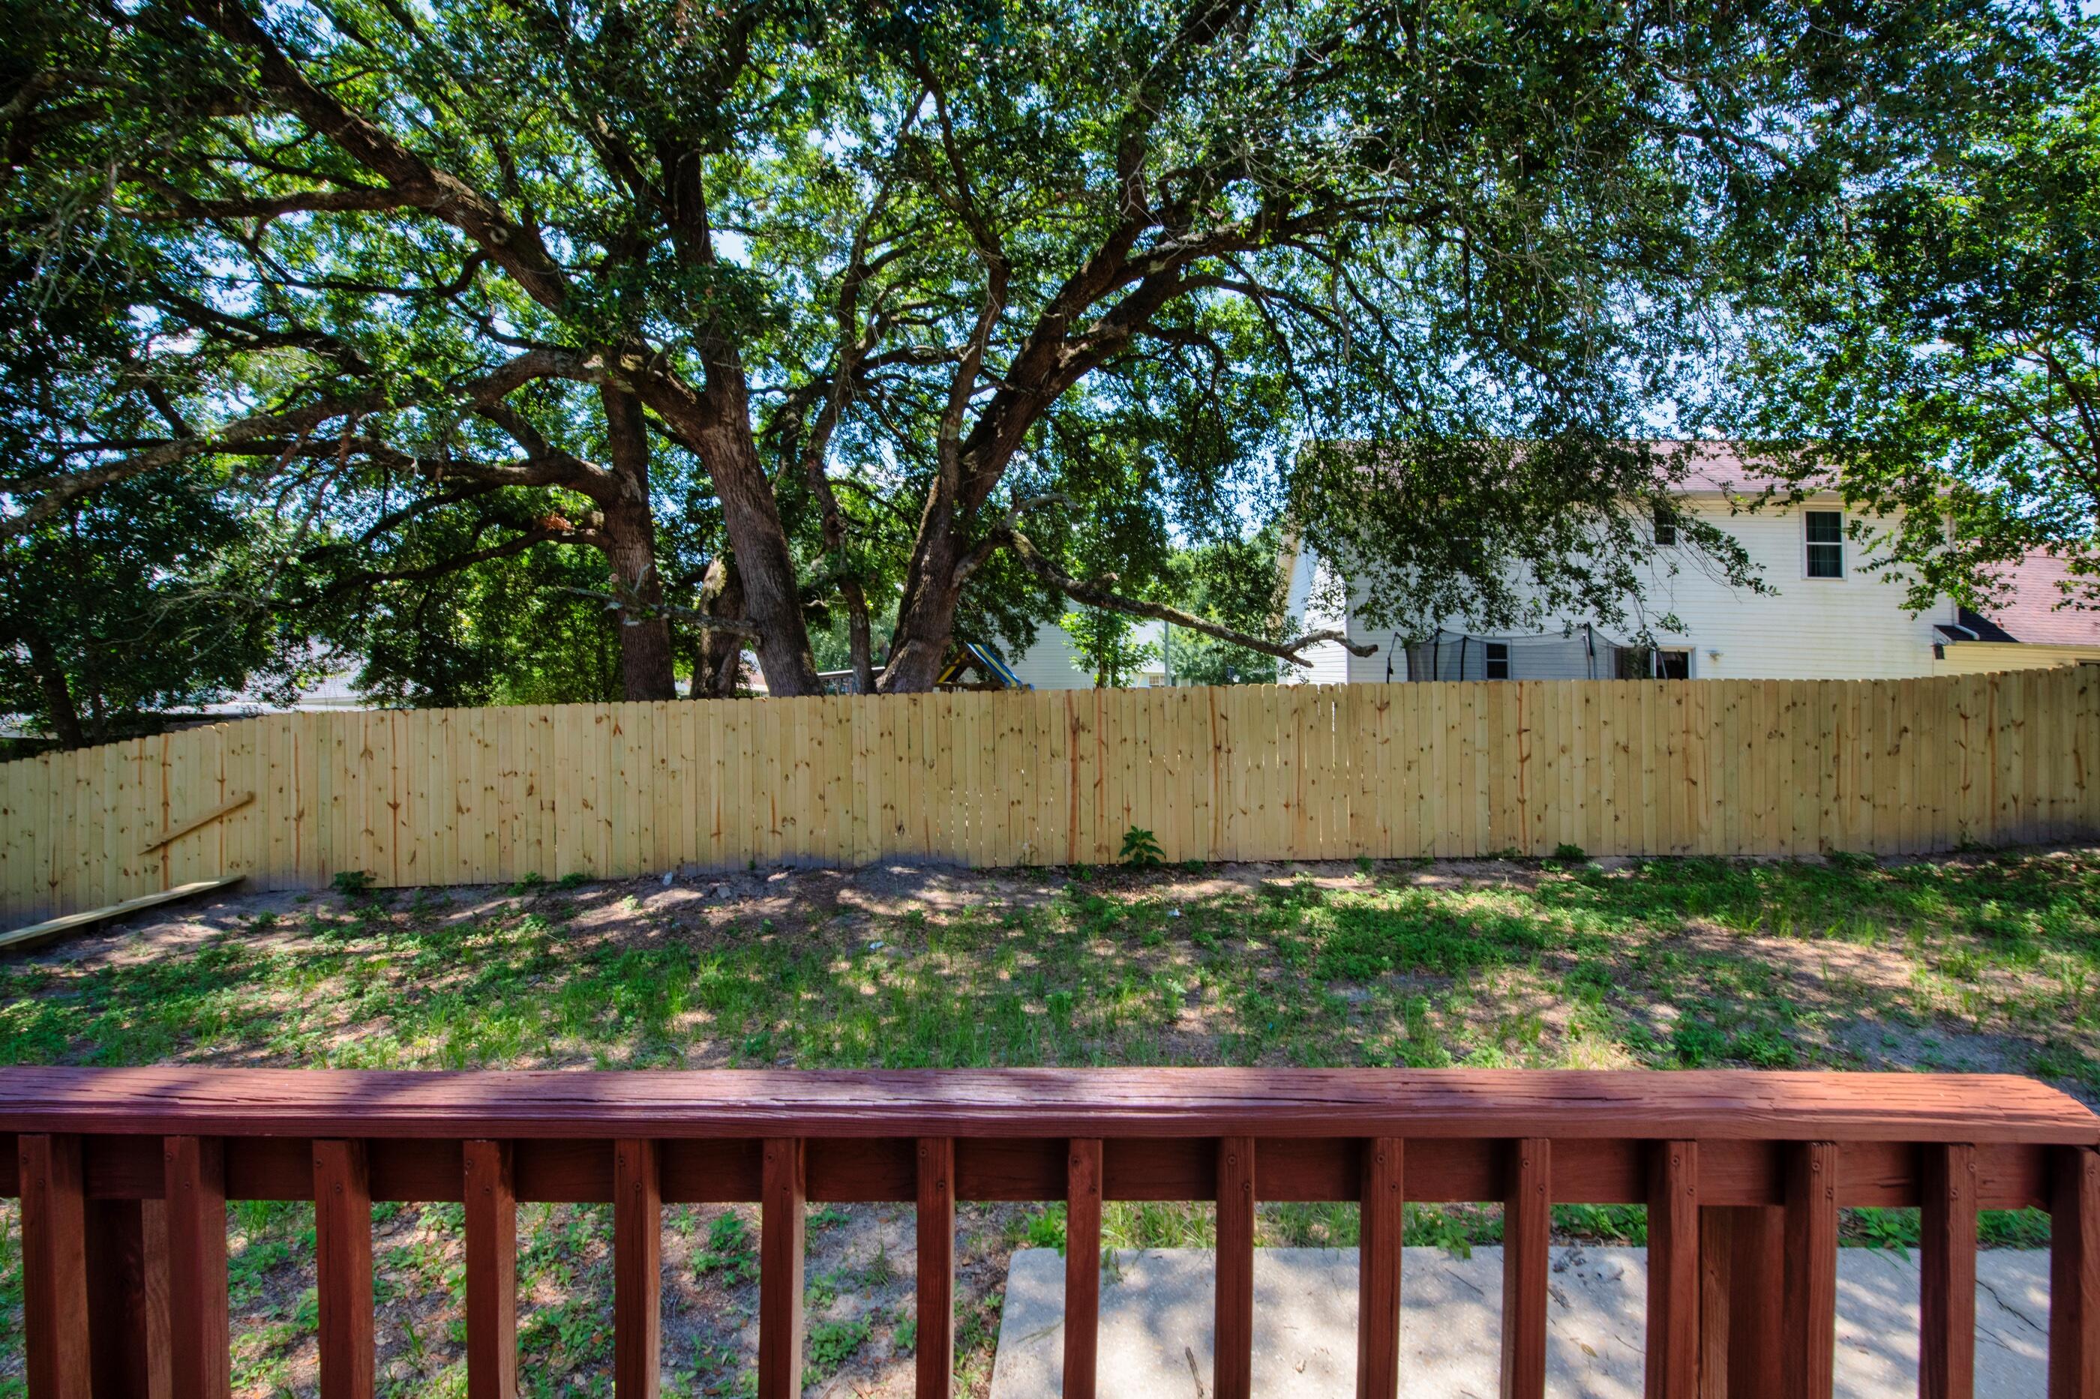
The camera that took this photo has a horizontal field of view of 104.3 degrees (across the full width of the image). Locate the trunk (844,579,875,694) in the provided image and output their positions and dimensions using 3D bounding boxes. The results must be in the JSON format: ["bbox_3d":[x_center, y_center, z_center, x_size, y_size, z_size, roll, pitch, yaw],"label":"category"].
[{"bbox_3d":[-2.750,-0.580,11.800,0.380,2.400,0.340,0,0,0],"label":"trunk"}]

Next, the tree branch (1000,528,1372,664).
[{"bbox_3d":[1.880,-1.400,11.000,5.000,1.880,1.100,0,0,0],"label":"tree branch"}]

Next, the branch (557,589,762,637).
[{"bbox_3d":[-5.120,-1.130,10.700,2.650,0.620,0.700,0,1,0],"label":"branch"}]

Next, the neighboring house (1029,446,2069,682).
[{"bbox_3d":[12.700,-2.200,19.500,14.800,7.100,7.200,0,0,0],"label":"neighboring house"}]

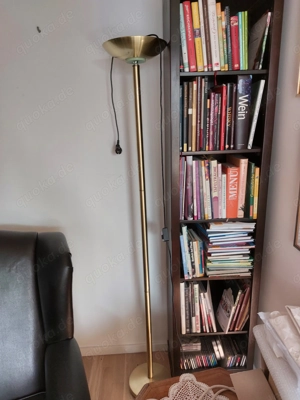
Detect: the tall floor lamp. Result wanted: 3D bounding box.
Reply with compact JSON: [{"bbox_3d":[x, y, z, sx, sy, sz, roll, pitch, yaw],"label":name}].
[{"bbox_3d":[-0.026,0.222,1.399,0.268,1.800,0.268,-2,16,0],"label":"tall floor lamp"}]

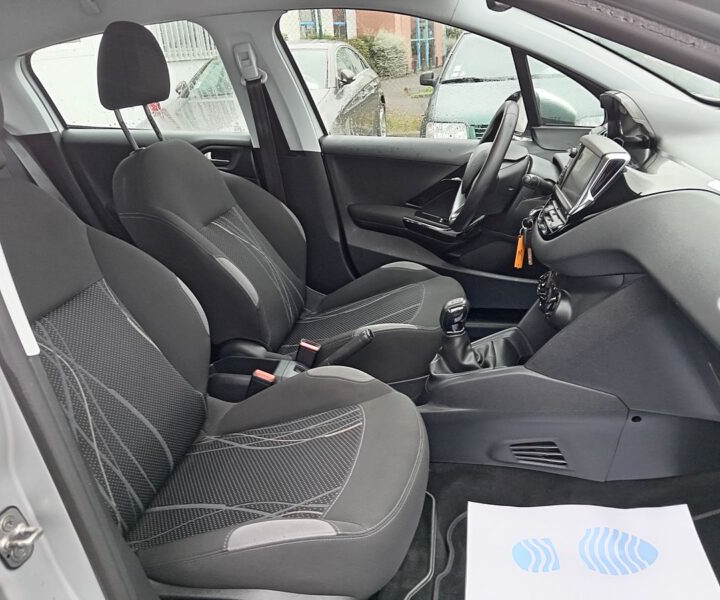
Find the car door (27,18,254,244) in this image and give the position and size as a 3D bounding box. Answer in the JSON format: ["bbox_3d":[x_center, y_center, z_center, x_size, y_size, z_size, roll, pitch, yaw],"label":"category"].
[{"bbox_3d":[-0.621,-0.387,1.967,0.870,1.000,0.250,0,23,11],"label":"car door"}]

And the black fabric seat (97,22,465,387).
[{"bbox_3d":[-0.179,-0.244,1.534,0.930,0.950,0.520,0,23,11],"label":"black fabric seat"}]

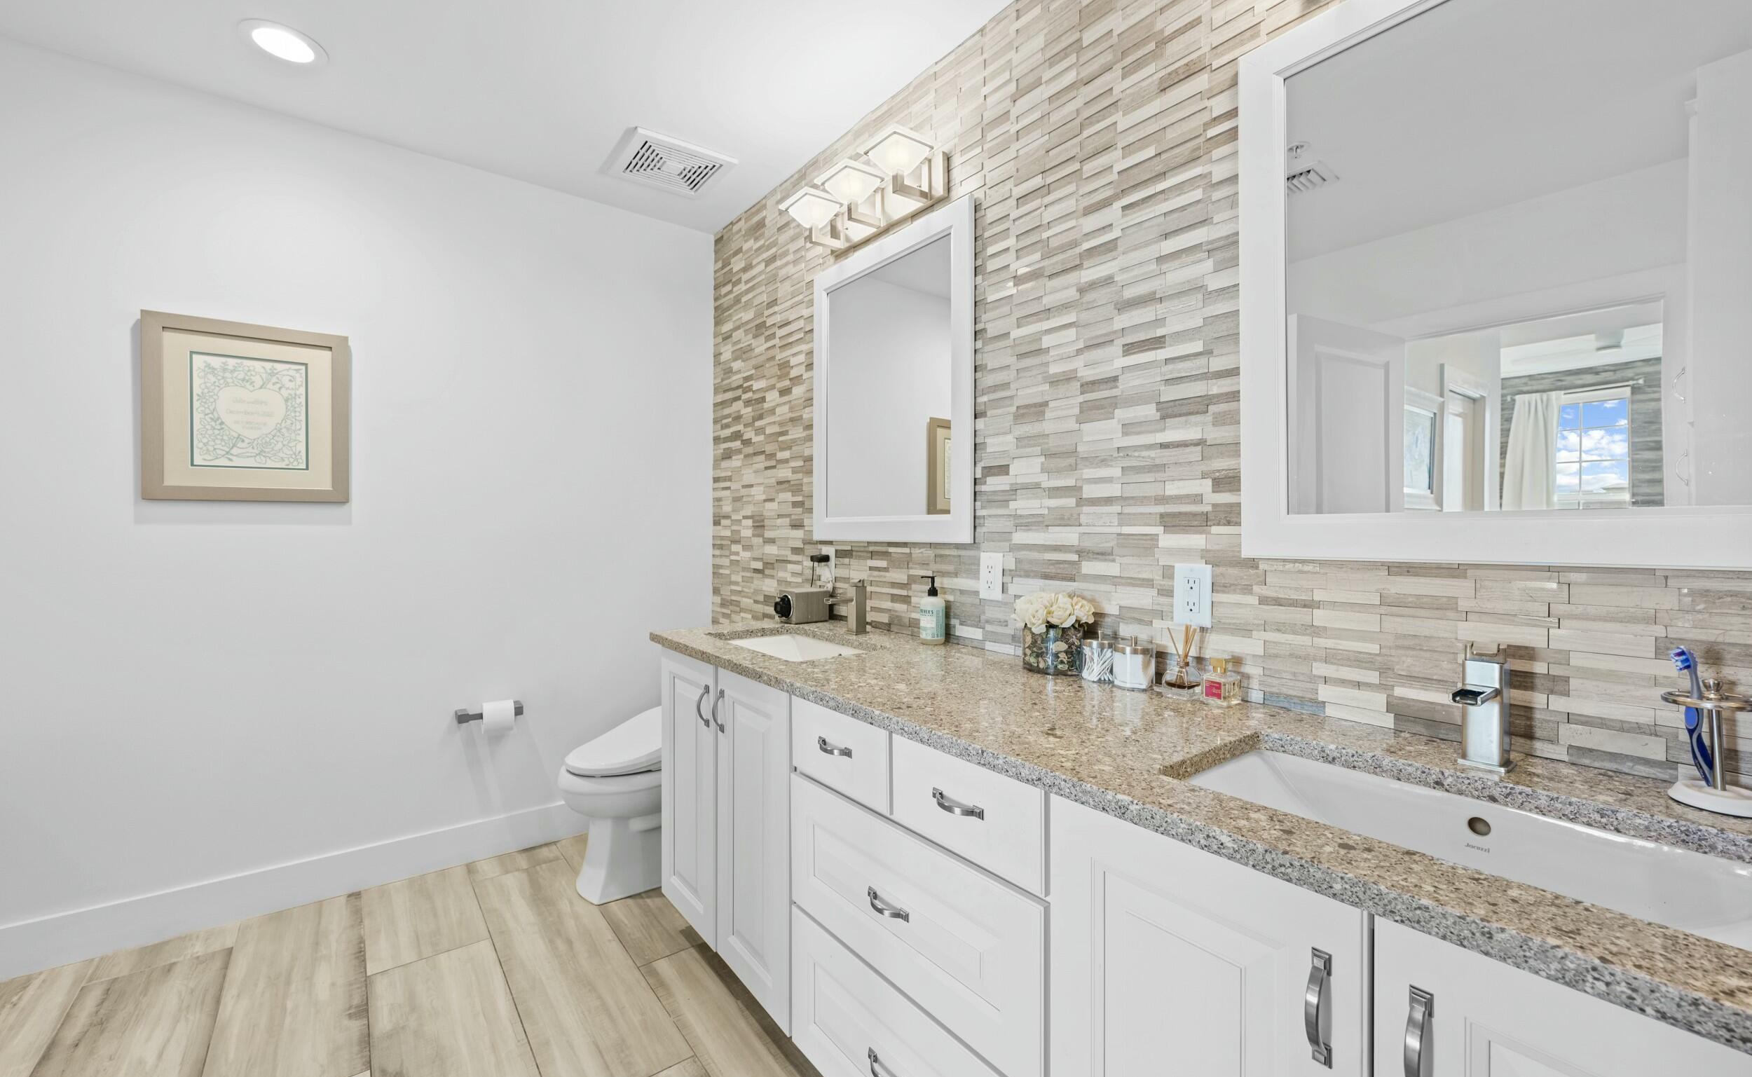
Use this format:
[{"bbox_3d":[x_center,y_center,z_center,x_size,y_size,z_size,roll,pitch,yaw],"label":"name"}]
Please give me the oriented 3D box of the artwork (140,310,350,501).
[{"bbox_3d":[-1.847,-0.370,2.022,0.450,0.521,0.030,0,1,-38],"label":"artwork"}]

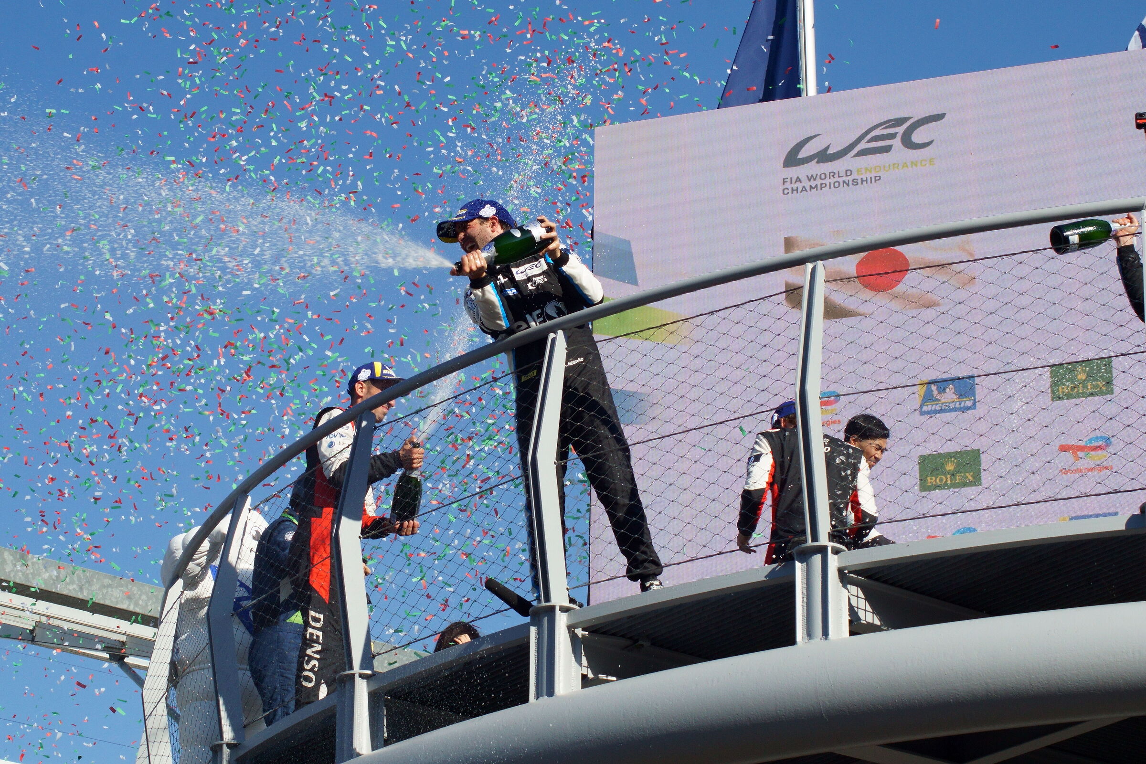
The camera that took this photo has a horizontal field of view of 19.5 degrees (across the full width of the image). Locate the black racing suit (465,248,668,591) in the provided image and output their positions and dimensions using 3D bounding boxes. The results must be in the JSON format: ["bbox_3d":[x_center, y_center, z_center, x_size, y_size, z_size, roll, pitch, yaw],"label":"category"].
[{"bbox_3d":[-0.036,0.153,12.269,0.728,1.470,0.480,-4,-23,10],"label":"black racing suit"}]

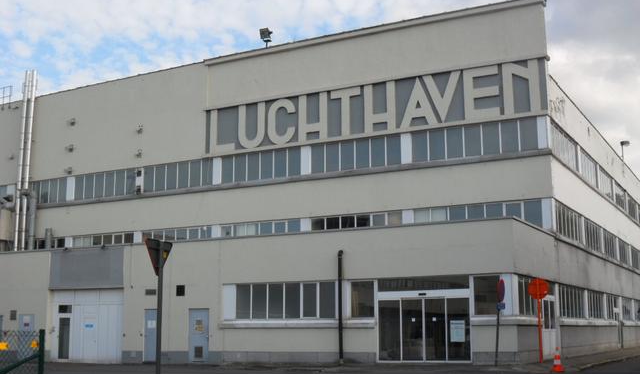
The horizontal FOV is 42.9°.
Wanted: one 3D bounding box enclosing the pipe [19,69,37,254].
[{"bbox_3d":[-17.636,-1.667,48.802,0.843,11.023,0.437,-6,-11,28],"label":"pipe"}]

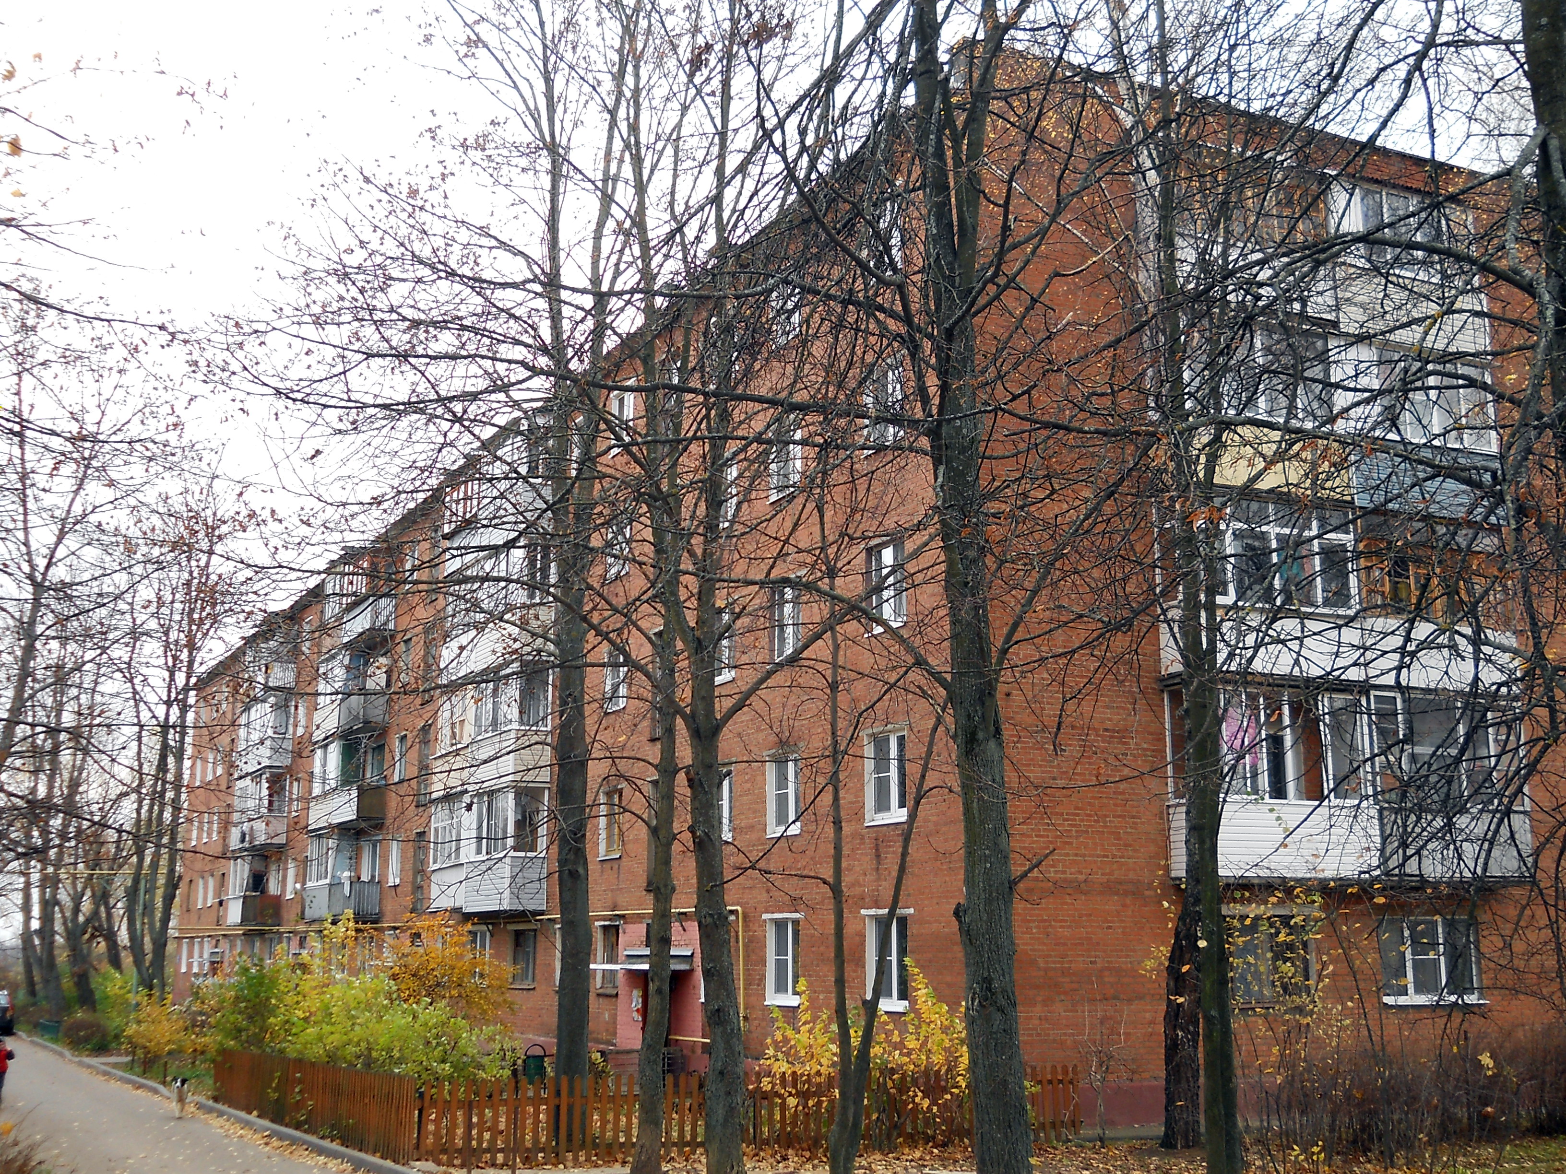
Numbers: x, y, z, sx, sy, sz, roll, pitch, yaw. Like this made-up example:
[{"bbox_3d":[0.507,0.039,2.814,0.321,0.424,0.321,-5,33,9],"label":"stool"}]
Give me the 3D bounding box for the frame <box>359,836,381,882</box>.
[{"bbox_3d":[-11.891,8.040,53.944,0.200,1.370,2.150,6,-13,-25],"label":"frame"}]

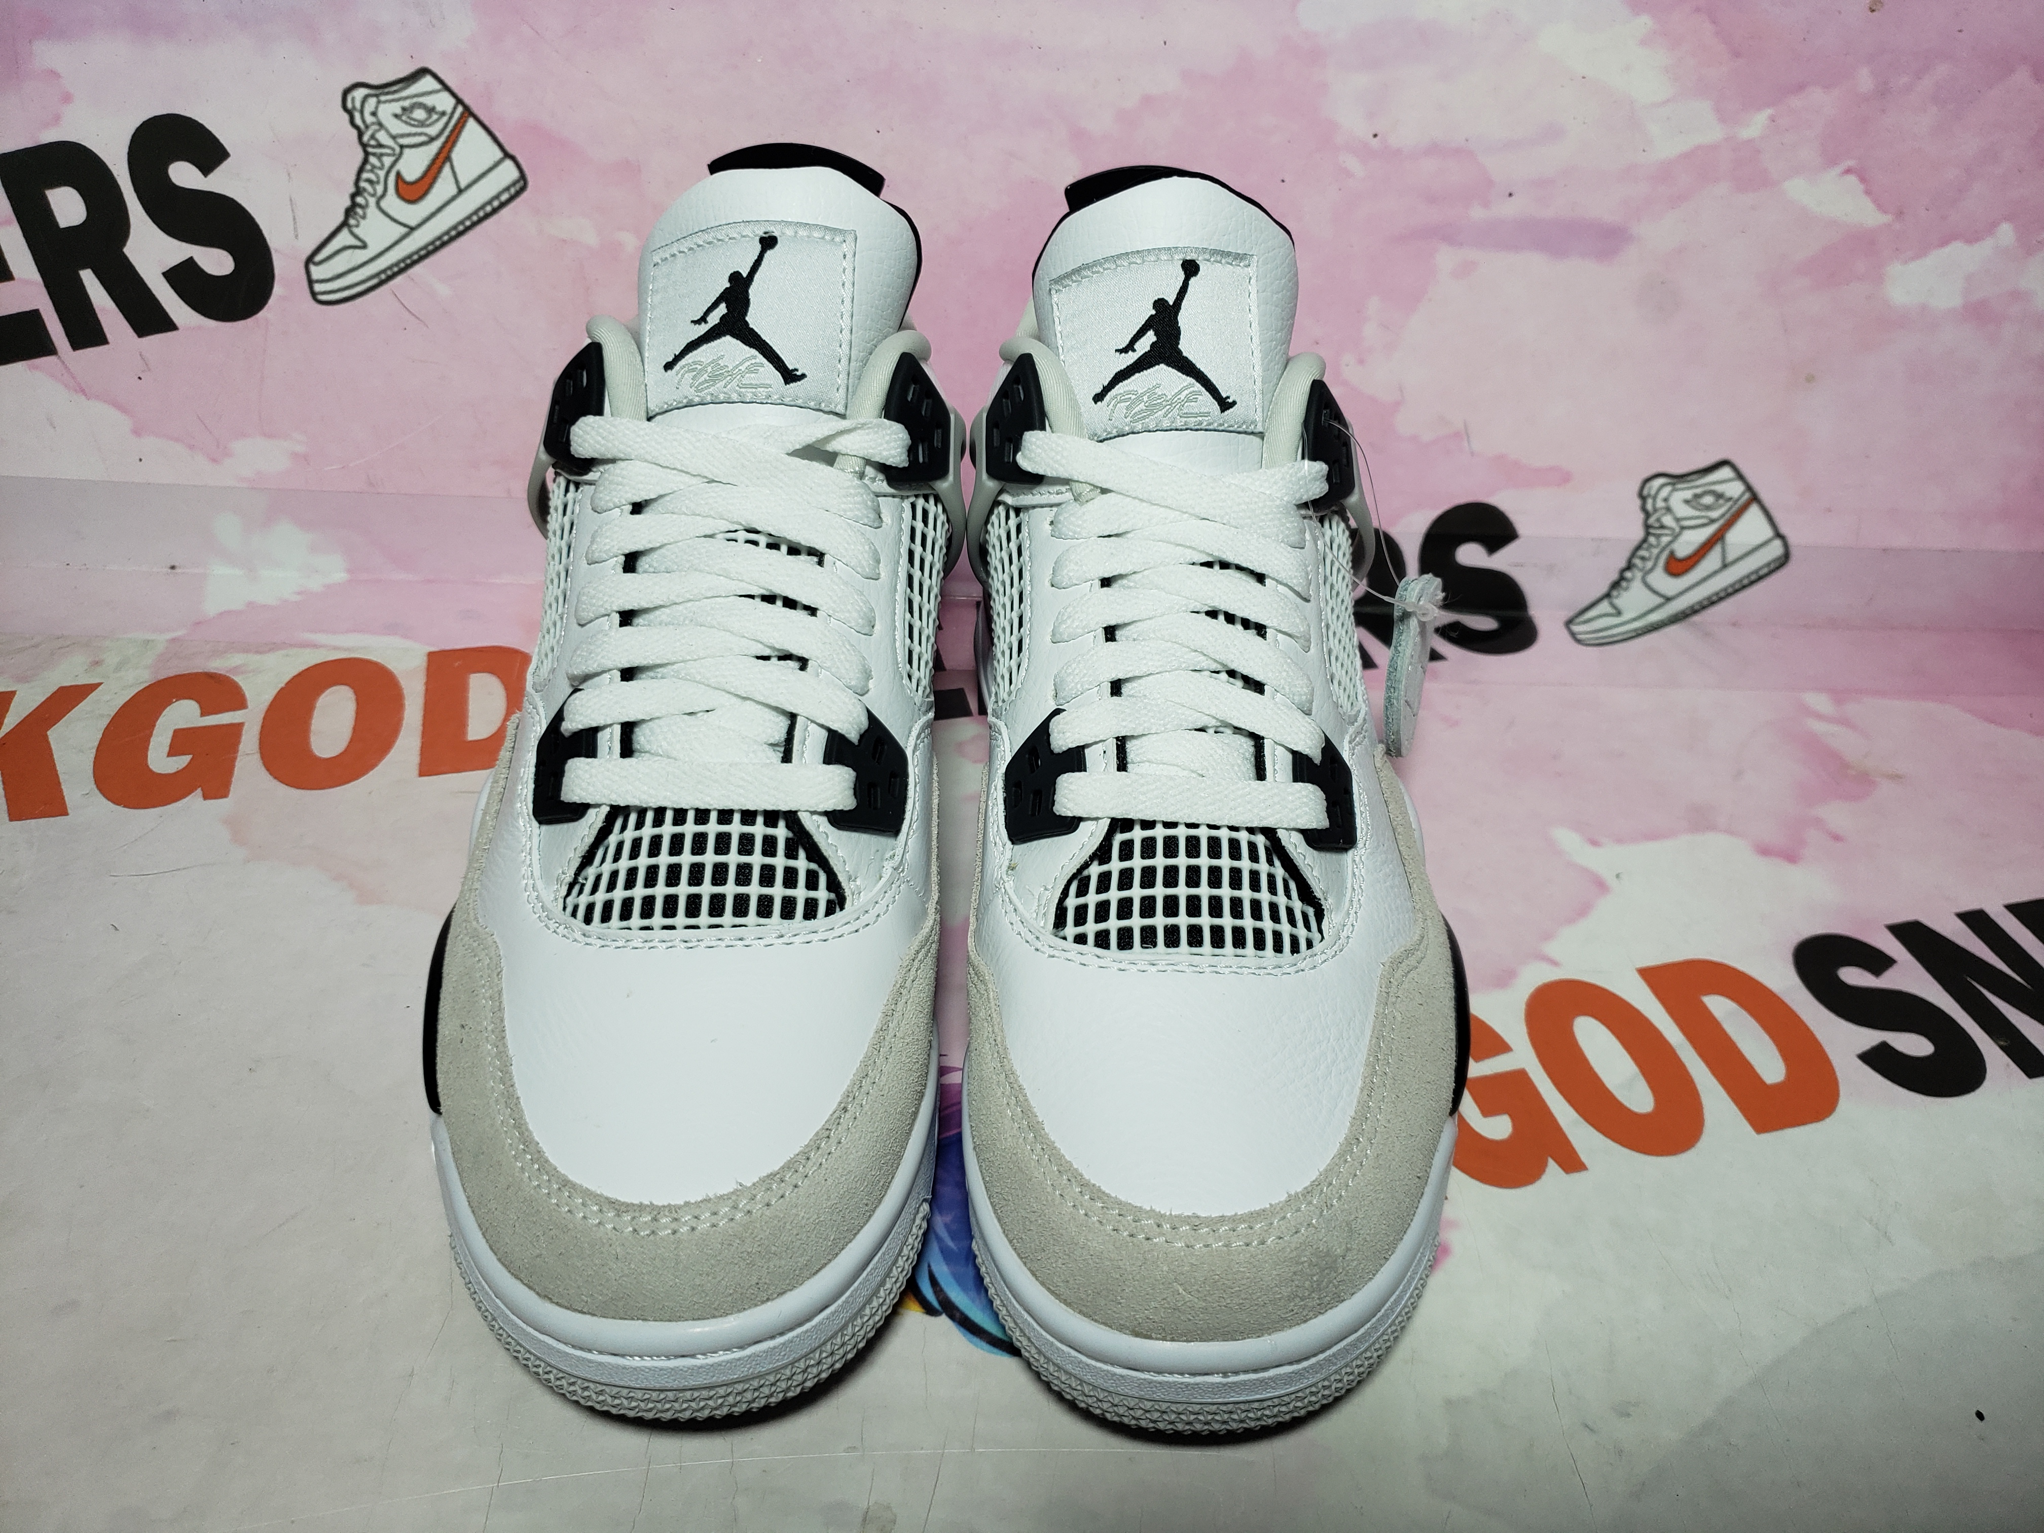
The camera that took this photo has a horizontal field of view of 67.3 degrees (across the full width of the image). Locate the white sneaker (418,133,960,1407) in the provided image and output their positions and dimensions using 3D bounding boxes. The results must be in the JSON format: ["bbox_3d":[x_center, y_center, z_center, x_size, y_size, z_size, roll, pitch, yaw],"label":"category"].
[{"bbox_3d":[-0.063,-0.033,0.327,0.105,0.160,0.290,3,41,-5],"label":"white sneaker"}]

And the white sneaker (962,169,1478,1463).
[{"bbox_3d":[0.042,-0.027,0.336,0.105,0.160,0.290,3,41,-5],"label":"white sneaker"}]

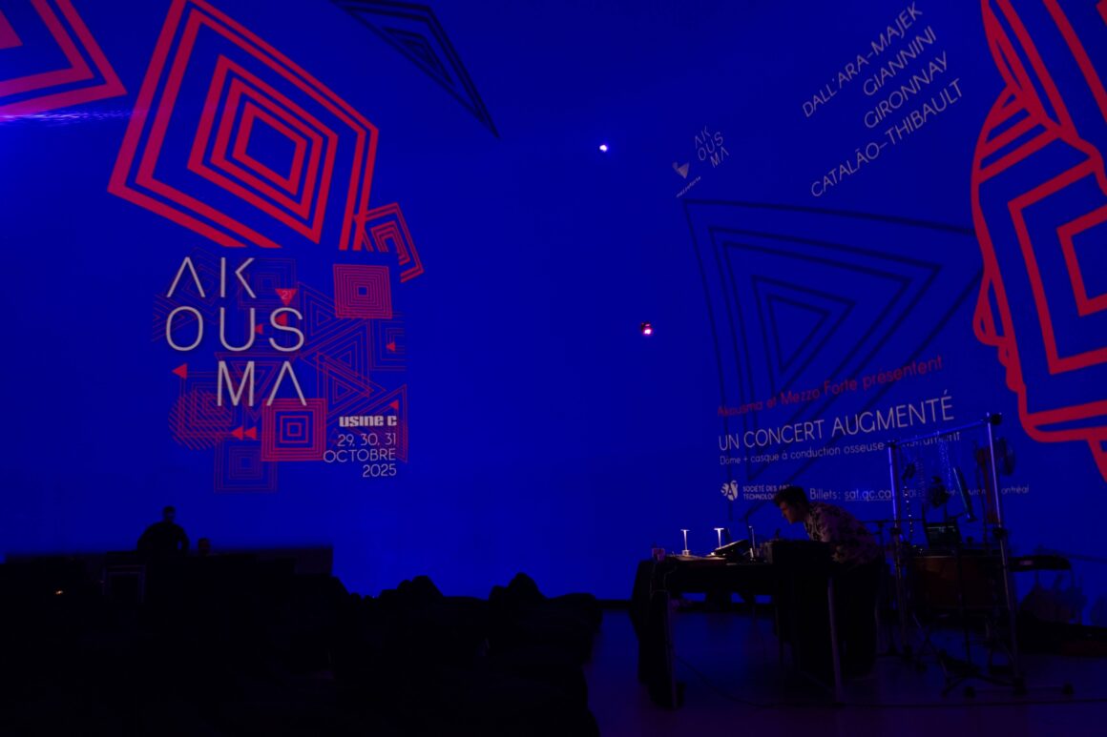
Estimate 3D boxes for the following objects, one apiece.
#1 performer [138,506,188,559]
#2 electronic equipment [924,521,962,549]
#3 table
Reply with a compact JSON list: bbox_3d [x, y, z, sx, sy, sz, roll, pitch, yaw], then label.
[{"bbox_3d":[-5.054,2.521,10.724,0.620,1.500,0.420,5,-12,-25],"label":"performer"},{"bbox_3d":[3.426,1.476,7.295,0.300,0.210,0.230,-1,-11,0],"label":"electronic equipment"},{"bbox_3d":[1.137,1.650,5.379,1.050,0.790,1.200,-1,-11,0],"label":"table"}]

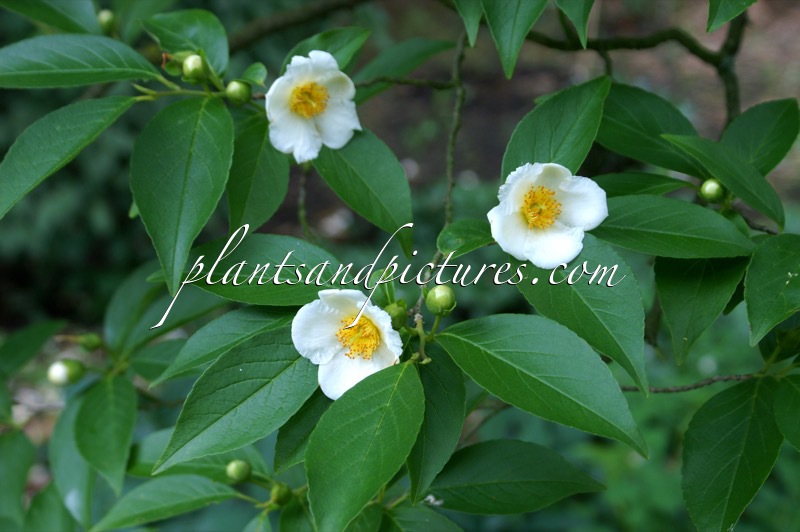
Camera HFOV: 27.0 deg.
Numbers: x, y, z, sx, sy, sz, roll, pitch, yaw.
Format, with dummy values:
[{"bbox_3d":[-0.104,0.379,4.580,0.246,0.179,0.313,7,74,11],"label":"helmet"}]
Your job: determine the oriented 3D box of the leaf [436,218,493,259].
[{"bbox_3d":[0.032,-0.011,0.792,0.027,0.010,0.024,0,40,-11],"label":"leaf"}]

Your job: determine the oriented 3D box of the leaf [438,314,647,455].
[{"bbox_3d":[0.057,0.048,0.675,0.104,0.016,0.042,30,59,17],"label":"leaf"}]

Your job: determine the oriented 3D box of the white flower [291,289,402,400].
[{"bbox_3d":[-0.025,0.037,0.780,0.053,0.053,0.027,5,14,17],"label":"white flower"}]

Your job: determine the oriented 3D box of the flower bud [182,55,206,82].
[{"bbox_3d":[-0.086,-0.083,0.700,0.010,0.011,0.010,-6,24,0],"label":"flower bud"}]

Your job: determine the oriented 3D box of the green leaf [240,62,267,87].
[{"bbox_3d":[-0.068,-0.090,0.780,0.014,0.004,0.011,0,51,21],"label":"green leaf"}]

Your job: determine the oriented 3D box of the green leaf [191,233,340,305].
[{"bbox_3d":[-0.070,0.005,0.807,0.103,0.013,0.042,4,53,8],"label":"green leaf"}]

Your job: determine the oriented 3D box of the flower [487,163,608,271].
[{"bbox_3d":[0.070,-0.024,0.785,0.056,0.050,0.026,-2,12,-7],"label":"flower"}]

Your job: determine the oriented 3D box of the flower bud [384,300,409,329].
[{"bbox_3d":[-0.002,0.023,0.770,0.011,0.013,0.011,-18,12,0],"label":"flower bud"}]

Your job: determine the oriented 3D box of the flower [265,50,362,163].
[{"bbox_3d":[-0.040,-0.074,0.775,0.046,0.051,0.025,0,-2,-3],"label":"flower"}]

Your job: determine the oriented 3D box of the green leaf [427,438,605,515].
[{"bbox_3d":[0.055,0.101,0.800,0.086,0.012,0.043,-2,56,0],"label":"green leaf"}]

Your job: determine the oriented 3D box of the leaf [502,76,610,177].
[{"bbox_3d":[0.068,-0.052,0.700,0.038,0.012,0.074,23,64,21],"label":"leaf"}]

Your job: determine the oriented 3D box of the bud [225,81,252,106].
[{"bbox_3d":[-0.075,-0.080,0.775,0.013,0.013,0.013,12,17,0],"label":"bud"}]

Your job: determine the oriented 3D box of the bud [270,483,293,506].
[{"bbox_3d":[-0.056,0.107,0.780,0.010,0.011,0.010,7,28,0],"label":"bud"}]

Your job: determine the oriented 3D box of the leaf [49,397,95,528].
[{"bbox_3d":[-0.169,0.098,0.860,0.031,0.078,0.013,-6,-20,14],"label":"leaf"}]

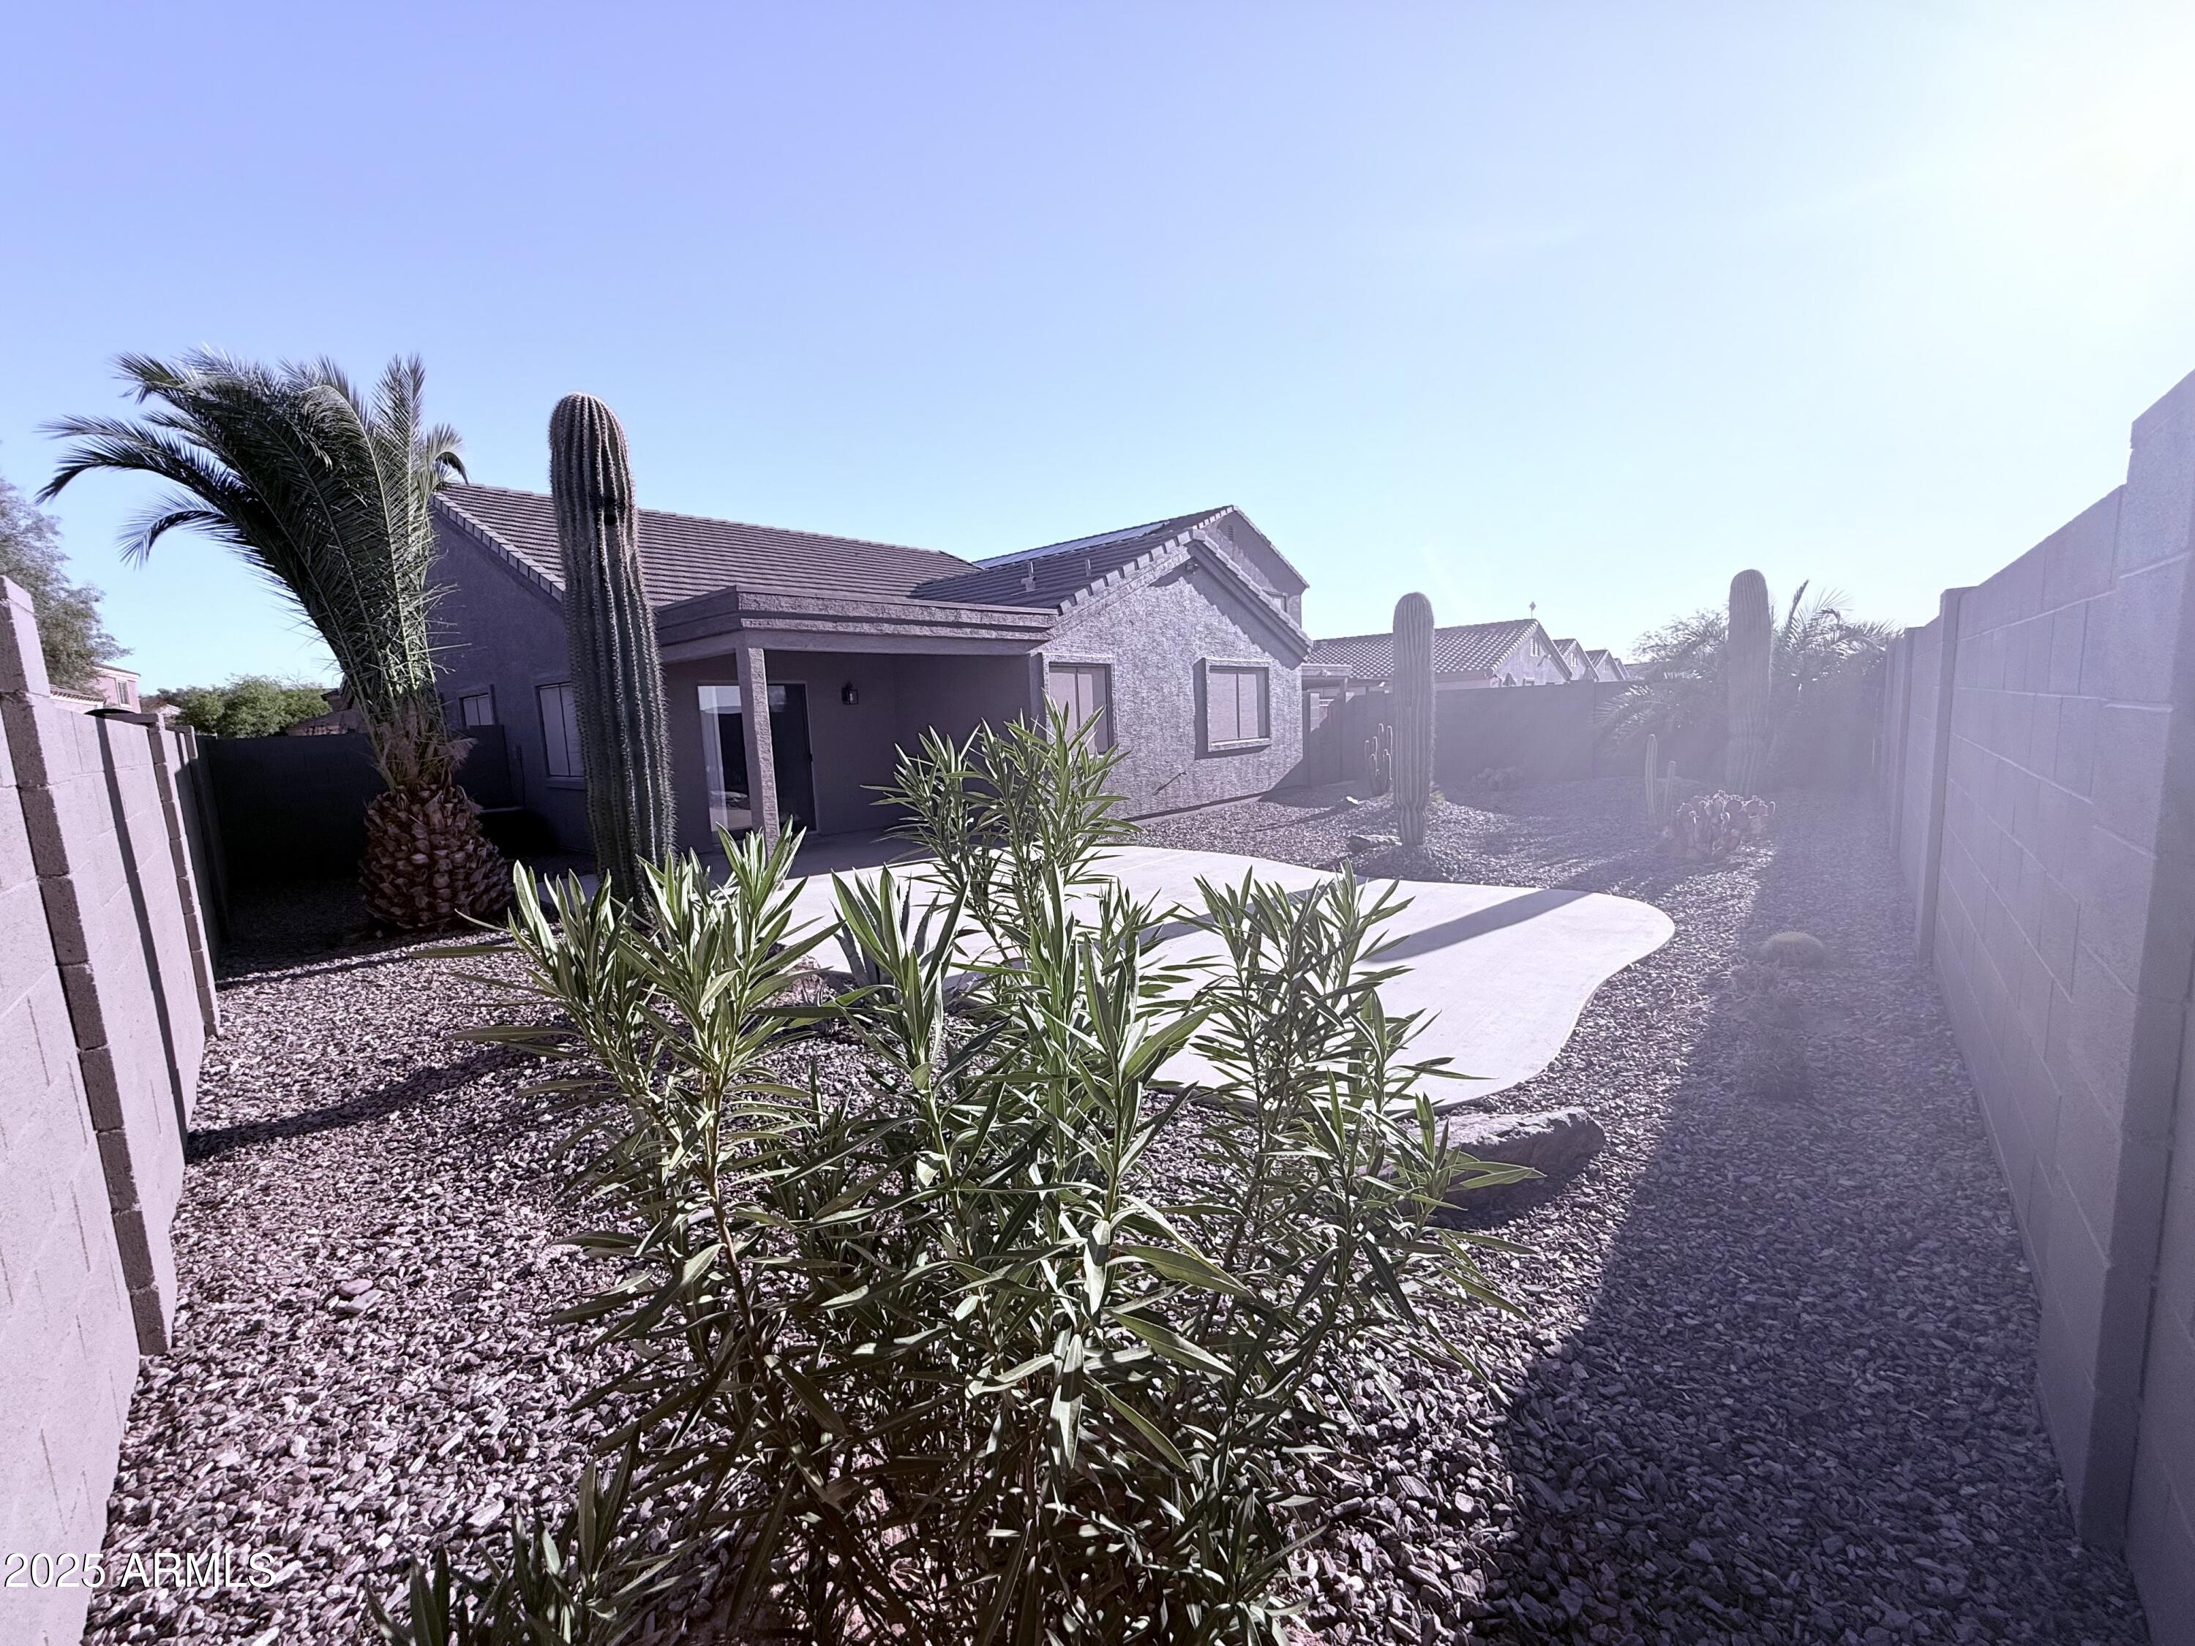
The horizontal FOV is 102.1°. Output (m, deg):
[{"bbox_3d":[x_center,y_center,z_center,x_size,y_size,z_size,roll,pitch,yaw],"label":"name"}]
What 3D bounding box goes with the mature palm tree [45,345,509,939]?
[{"bbox_3d":[-6.272,-1.351,7.066,2.700,4.502,2.500,-9,10,-40],"label":"mature palm tree"}]

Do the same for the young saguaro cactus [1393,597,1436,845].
[{"bbox_3d":[2.647,-0.865,7.449,0.350,2.104,0.350,0,8,20],"label":"young saguaro cactus"}]

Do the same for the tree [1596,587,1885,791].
[{"bbox_3d":[7.900,-1.572,10.811,2.900,2.617,2.800,3,9,36],"label":"tree"}]

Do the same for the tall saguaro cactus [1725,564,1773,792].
[{"bbox_3d":[6.519,-1.277,8.912,0.370,2.473,0.370,3,9,36],"label":"tall saguaro cactus"}]

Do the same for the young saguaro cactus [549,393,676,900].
[{"bbox_3d":[-2.517,-0.617,4.686,0.430,3.119,0.430,-6,8,-27],"label":"young saguaro cactus"}]

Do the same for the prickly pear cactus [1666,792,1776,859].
[{"bbox_3d":[5.174,-0.005,7.348,0.750,0.503,0.650,3,9,35],"label":"prickly pear cactus"}]

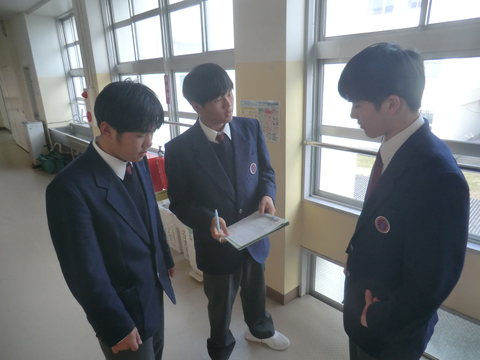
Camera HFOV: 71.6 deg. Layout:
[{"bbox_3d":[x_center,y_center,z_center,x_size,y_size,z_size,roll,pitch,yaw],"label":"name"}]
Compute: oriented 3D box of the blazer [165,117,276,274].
[{"bbox_3d":[-0.088,0.068,1.698,0.540,0.730,0.380,-11,20,-27],"label":"blazer"}]

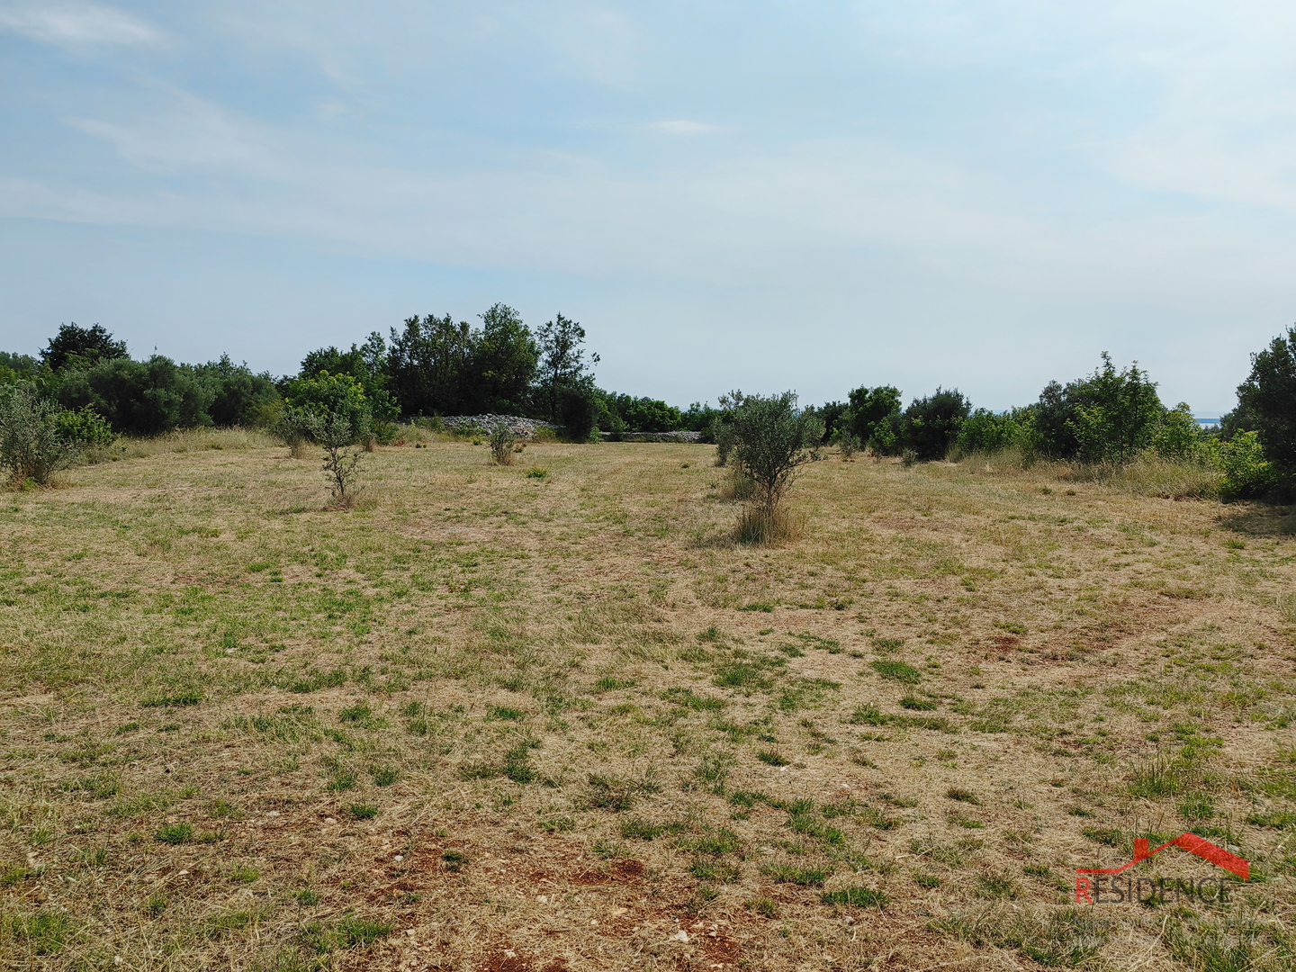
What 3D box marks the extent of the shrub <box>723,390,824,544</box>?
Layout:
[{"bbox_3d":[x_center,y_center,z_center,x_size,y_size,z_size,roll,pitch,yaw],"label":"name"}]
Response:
[{"bbox_3d":[1.509,-0.238,12.200,1.220,1.830,1.180,0,5,0],"label":"shrub"}]

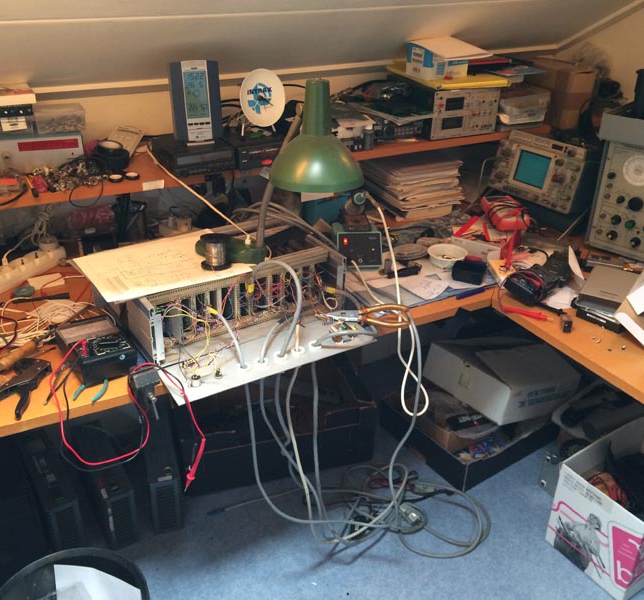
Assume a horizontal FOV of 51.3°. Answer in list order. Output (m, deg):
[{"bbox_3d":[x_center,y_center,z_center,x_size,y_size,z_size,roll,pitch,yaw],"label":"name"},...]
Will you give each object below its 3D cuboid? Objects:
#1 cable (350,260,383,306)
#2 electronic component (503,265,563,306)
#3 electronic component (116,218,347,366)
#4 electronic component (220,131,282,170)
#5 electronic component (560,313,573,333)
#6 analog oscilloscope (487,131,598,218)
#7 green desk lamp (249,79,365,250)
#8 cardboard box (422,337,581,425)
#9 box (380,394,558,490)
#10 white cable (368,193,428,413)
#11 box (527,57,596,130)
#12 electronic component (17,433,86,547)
[{"bbox_3d":[0.113,-0.051,1.689,0.040,0.040,0.240,-8,30,-16],"label":"cable"},{"bbox_3d":[0.528,-0.031,1.664,0.097,0.045,0.148,22,35,34],"label":"electronic component"},{"bbox_3d":[-0.199,-0.025,1.544,0.465,0.133,0.210,-16,32,-28],"label":"electronic component"},{"bbox_3d":[-0.176,-0.442,1.922,0.200,0.062,0.200,-13,30,-23],"label":"electronic component"},{"bbox_3d":[0.576,0.055,1.577,0.020,0.030,0.034,0,27,2],"label":"electronic component"},{"bbox_3d":[0.810,-0.417,2.145,0.430,0.197,0.295,-7,26,-38],"label":"analog oscilloscope"},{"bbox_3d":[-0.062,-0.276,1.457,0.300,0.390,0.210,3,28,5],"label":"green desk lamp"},{"bbox_3d":[0.583,0.248,2.181,0.358,0.119,0.327,-2,23,-37],"label":"cardboard box"},{"bbox_3d":[0.483,0.402,2.227,0.410,0.107,0.390,-17,31,-30],"label":"box"},{"bbox_3d":[0.183,0.005,1.619,0.086,0.447,0.339,-4,27,-8],"label":"white cable"},{"bbox_3d":[0.879,-0.762,2.478,0.120,0.208,0.205,-13,30,-23],"label":"box"},{"bbox_3d":[-0.782,0.546,1.935,0.078,0.187,0.360,-17,33,-29],"label":"electronic component"}]

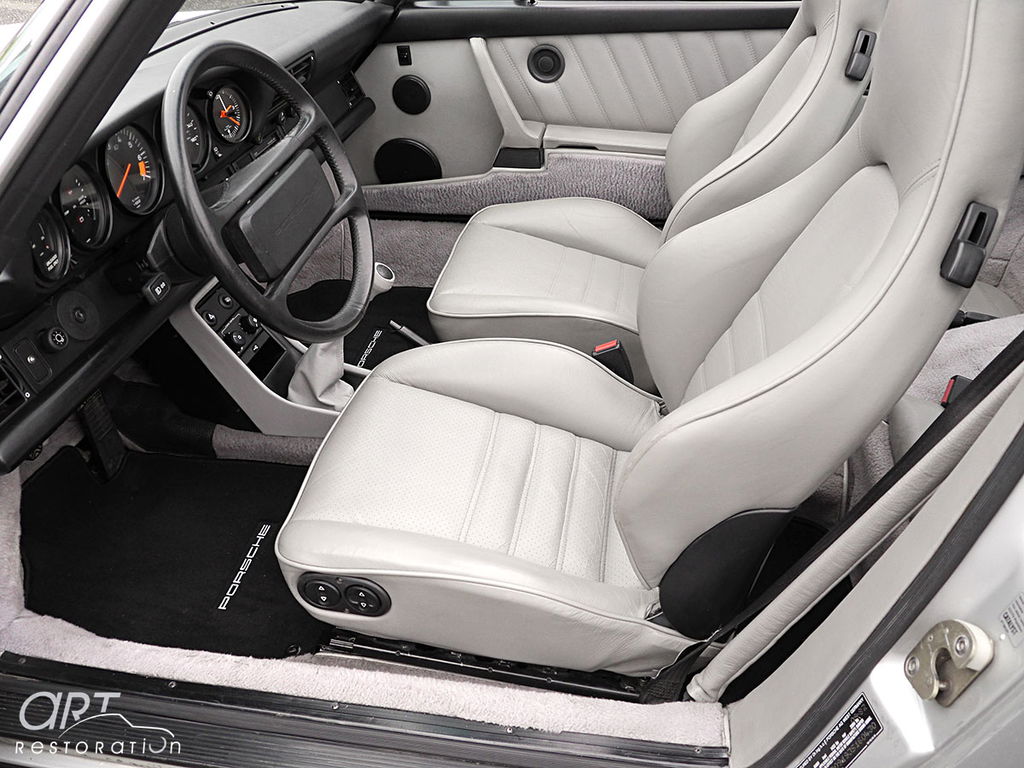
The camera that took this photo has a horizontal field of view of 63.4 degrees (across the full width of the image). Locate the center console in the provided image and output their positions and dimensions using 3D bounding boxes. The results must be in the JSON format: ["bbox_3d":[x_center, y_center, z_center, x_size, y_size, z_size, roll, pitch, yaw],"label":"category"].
[{"bbox_3d":[-0.442,-0.062,1.637,0.360,0.305,0.165,3,33,9],"label":"center console"}]

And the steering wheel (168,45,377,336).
[{"bbox_3d":[-0.318,-0.239,1.081,0.090,0.391,0.391,-14,33,21],"label":"steering wheel"}]

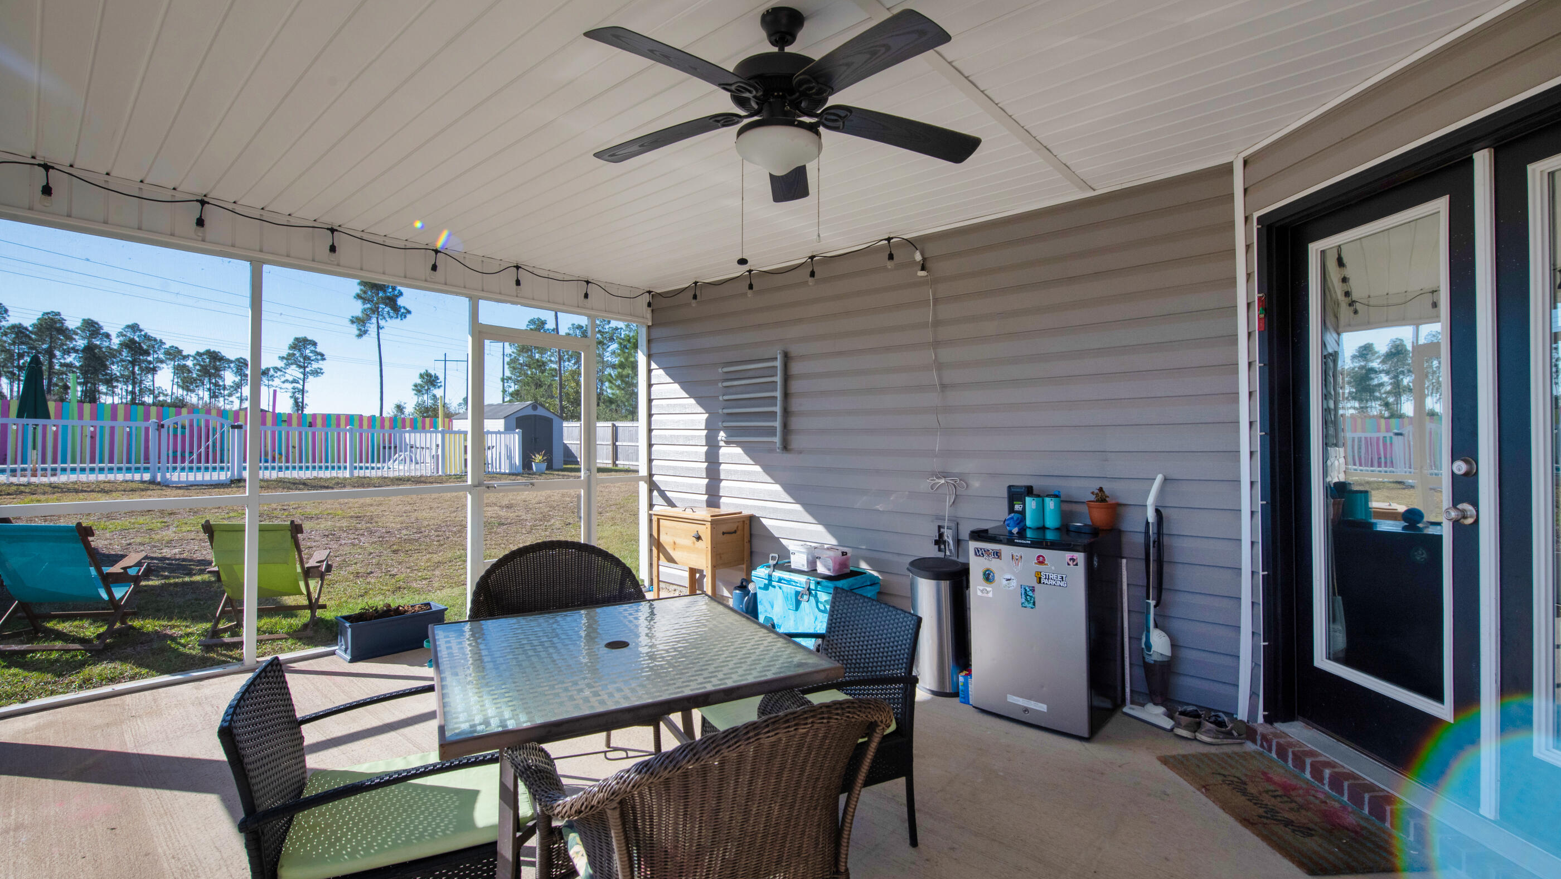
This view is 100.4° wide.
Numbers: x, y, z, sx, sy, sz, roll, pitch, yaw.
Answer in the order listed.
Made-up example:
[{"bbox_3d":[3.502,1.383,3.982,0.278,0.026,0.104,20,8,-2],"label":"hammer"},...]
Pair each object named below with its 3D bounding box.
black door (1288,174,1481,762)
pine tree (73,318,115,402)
[{"bbox_3d":[2.155,0.131,2.350,0.050,2.030,0.750,0,0,-2],"label":"black door"},{"bbox_3d":[-71.800,-5.249,68.000,3.600,14.000,3.600,0,-1,44],"label":"pine tree"}]

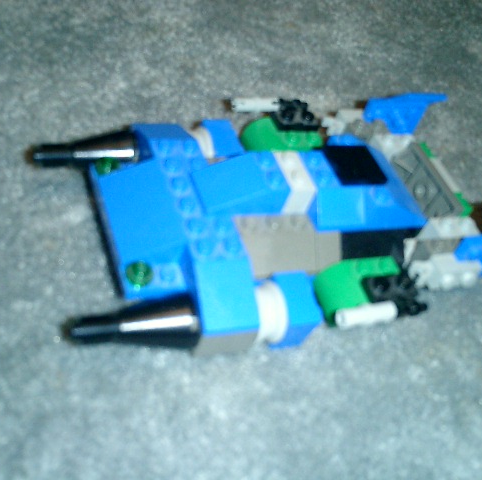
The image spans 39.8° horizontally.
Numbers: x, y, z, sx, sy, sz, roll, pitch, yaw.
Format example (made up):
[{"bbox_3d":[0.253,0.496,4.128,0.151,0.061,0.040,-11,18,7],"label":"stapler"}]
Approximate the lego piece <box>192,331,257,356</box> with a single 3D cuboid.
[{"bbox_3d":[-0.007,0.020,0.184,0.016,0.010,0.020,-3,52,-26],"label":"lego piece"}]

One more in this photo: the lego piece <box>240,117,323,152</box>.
[{"bbox_3d":[0.014,-0.034,0.233,0.024,0.010,0.016,-3,52,-26],"label":"lego piece"}]

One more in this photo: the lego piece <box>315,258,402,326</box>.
[{"bbox_3d":[0.036,0.014,0.196,0.024,0.011,0.016,-4,52,-26],"label":"lego piece"}]

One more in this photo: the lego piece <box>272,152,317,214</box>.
[{"bbox_3d":[0.015,-0.018,0.197,0.008,0.011,0.016,-4,52,-26],"label":"lego piece"}]

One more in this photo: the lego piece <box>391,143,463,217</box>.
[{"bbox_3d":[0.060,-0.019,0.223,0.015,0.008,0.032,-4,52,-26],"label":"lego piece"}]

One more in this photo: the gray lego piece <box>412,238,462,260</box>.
[{"bbox_3d":[0.061,0.005,0.207,0.016,0.010,0.008,-3,52,-26],"label":"gray lego piece"}]

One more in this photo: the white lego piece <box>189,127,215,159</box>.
[{"bbox_3d":[-0.016,-0.029,0.222,0.010,0.016,0.016,-4,52,-26],"label":"white lego piece"}]

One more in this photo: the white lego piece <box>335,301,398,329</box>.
[{"bbox_3d":[0.035,0.020,0.182,0.017,0.005,0.005,-9,54,-20],"label":"white lego piece"}]

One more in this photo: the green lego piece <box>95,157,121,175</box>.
[{"bbox_3d":[-0.039,-0.022,0.196,0.008,0.005,0.008,-4,52,-26],"label":"green lego piece"}]

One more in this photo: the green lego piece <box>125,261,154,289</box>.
[{"bbox_3d":[-0.026,0.009,0.175,0.008,0.005,0.008,-3,52,-26],"label":"green lego piece"}]

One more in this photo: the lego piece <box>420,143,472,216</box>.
[{"bbox_3d":[0.064,-0.020,0.224,0.005,0.008,0.032,-3,52,-26],"label":"lego piece"}]

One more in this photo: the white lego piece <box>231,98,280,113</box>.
[{"bbox_3d":[0.006,-0.047,0.232,0.017,0.005,0.005,-4,52,-26],"label":"white lego piece"}]

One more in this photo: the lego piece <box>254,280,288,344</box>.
[{"bbox_3d":[0.005,0.020,0.186,0.008,0.016,0.016,-3,52,-26],"label":"lego piece"}]

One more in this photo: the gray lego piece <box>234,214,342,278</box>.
[{"bbox_3d":[0.013,0.001,0.195,0.032,0.011,0.016,-3,52,-26],"label":"gray lego piece"}]

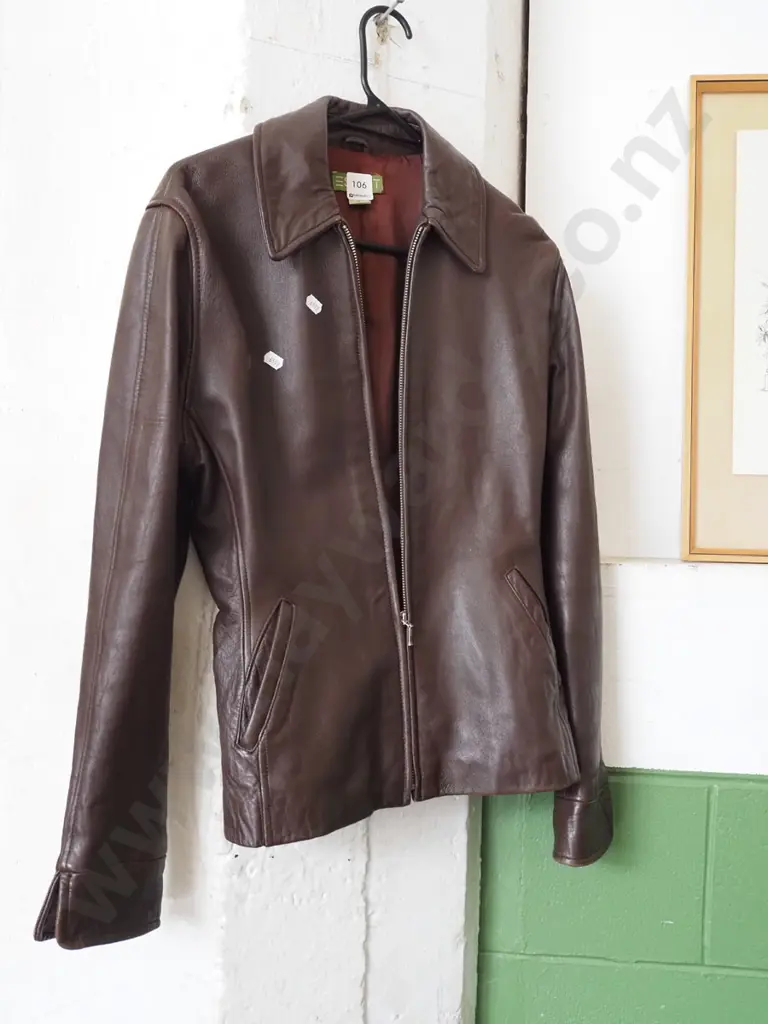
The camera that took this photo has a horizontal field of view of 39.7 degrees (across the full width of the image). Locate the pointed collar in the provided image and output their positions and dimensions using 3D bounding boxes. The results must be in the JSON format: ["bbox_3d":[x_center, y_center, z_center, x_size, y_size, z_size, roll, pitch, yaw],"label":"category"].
[{"bbox_3d":[-0.015,-0.302,0.970,0.210,0.168,0.120,1,1,-22],"label":"pointed collar"}]

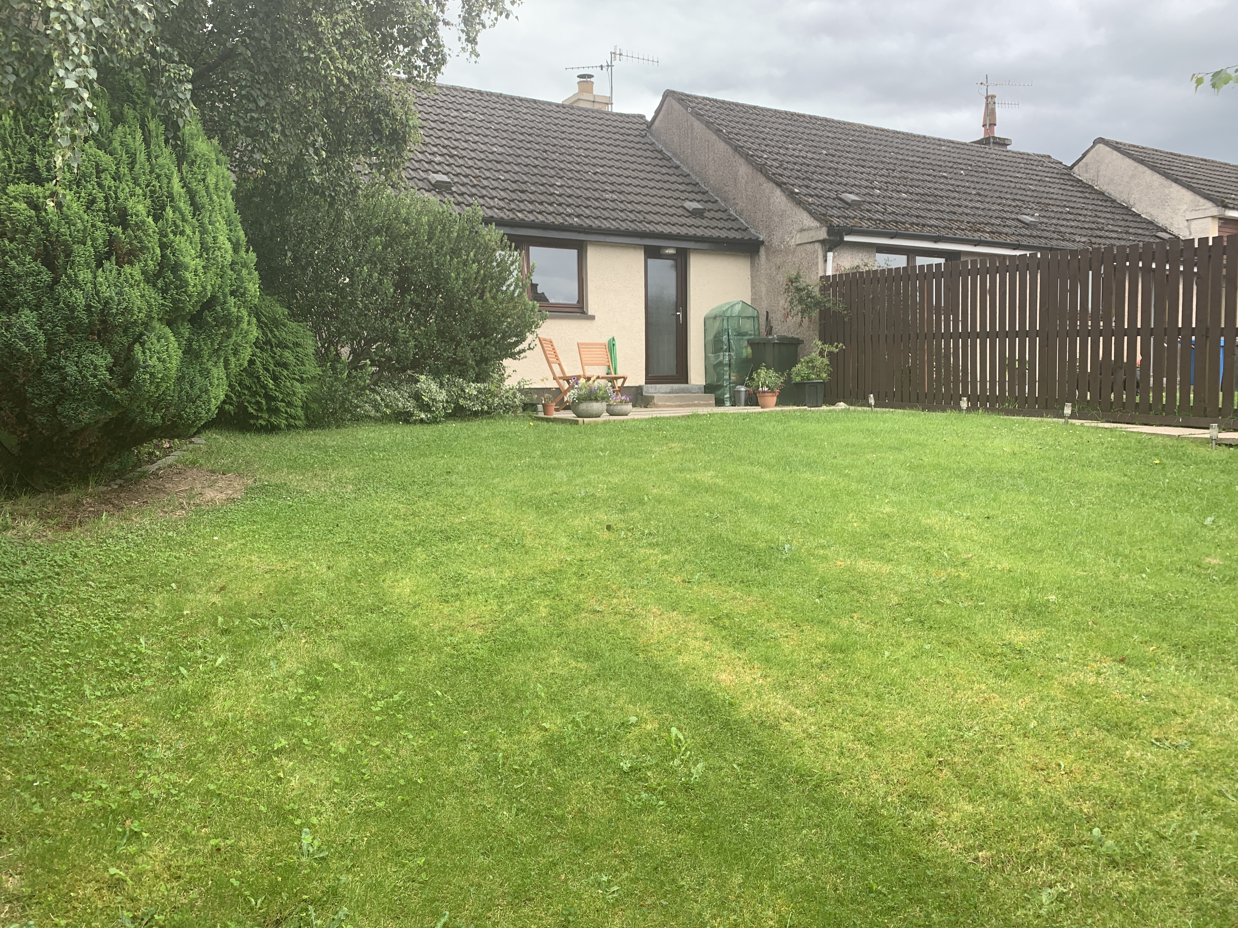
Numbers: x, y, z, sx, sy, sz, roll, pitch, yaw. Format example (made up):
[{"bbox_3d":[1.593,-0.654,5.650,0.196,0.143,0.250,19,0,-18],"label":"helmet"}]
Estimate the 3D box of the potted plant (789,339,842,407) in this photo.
[{"bbox_3d":[2.734,-1.256,12.950,0.768,0.950,0.620,-3,5,-30],"label":"potted plant"}]

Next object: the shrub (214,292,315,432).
[{"bbox_3d":[-3.526,-1.024,9.300,1.200,1.420,1.150,-3,5,-30],"label":"shrub"}]

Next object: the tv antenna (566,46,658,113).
[{"bbox_3d":[-0.111,-7.754,19.034,1.850,1.420,0.850,-3,5,-30],"label":"tv antenna"}]

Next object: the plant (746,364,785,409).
[{"bbox_3d":[1.948,-1.029,12.400,0.503,0.587,0.470,-1,4,0],"label":"plant"}]

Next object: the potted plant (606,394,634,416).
[{"bbox_3d":[0.011,-0.681,10.650,0.321,0.266,0.300,-1,4,0],"label":"potted plant"}]

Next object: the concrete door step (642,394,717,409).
[{"bbox_3d":[0.908,-0.967,14.203,1.100,0.200,0.400,-3,5,-30],"label":"concrete door step"}]

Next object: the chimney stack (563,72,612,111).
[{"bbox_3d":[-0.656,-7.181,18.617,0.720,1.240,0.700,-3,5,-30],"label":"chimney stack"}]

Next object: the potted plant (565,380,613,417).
[{"bbox_3d":[-0.342,-0.736,10.450,0.522,0.429,0.480,-1,4,0],"label":"potted plant"}]

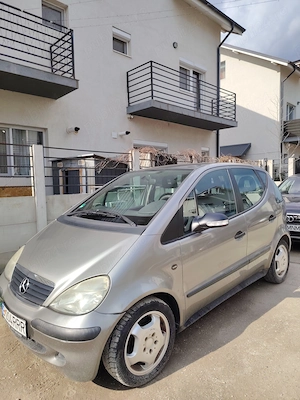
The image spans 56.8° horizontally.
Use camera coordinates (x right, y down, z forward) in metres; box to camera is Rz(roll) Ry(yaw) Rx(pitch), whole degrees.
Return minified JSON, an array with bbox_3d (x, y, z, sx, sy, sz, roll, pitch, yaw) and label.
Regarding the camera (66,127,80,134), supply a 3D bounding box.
[{"bbox_3d":[-1.857,-1.677,6.642,0.120,0.130,0.460,-6,6,-44],"label":"camera"}]

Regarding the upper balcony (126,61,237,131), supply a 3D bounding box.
[{"bbox_3d":[1.295,-3.241,9.216,4.507,1.198,1.066,-6,6,-44],"label":"upper balcony"}]

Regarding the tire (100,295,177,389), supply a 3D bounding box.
[{"bbox_3d":[-0.075,0.990,2.003,0.572,0.572,0.200,-6,6,-44],"label":"tire"}]

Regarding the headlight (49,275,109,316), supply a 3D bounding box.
[{"bbox_3d":[-0.483,0.627,1.850,0.380,0.255,0.290,2,6,36],"label":"headlight"}]

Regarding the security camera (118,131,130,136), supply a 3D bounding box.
[{"bbox_3d":[-0.729,-1.867,7.760,0.120,0.130,0.420,-6,6,-44],"label":"security camera"}]

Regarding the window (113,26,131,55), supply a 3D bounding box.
[{"bbox_3d":[-0.814,-4.455,7.883,0.620,0.640,0.120,-6,6,-44],"label":"window"}]

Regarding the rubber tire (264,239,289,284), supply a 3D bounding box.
[{"bbox_3d":[1.651,0.795,3.692,0.572,0.572,0.200,-6,6,-44],"label":"rubber tire"}]

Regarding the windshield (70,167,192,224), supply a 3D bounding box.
[{"bbox_3d":[-0.219,-0.064,2.856,1.290,0.190,0.960,3,38,46],"label":"windshield"}]

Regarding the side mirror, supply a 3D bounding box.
[{"bbox_3d":[0.500,0.190,2.340,0.160,0.160,0.250,-6,6,-44],"label":"side mirror"}]

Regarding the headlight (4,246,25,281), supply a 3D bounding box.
[{"bbox_3d":[-1.262,0.593,2.655,0.290,0.255,0.380,-4,6,-34],"label":"headlight"}]

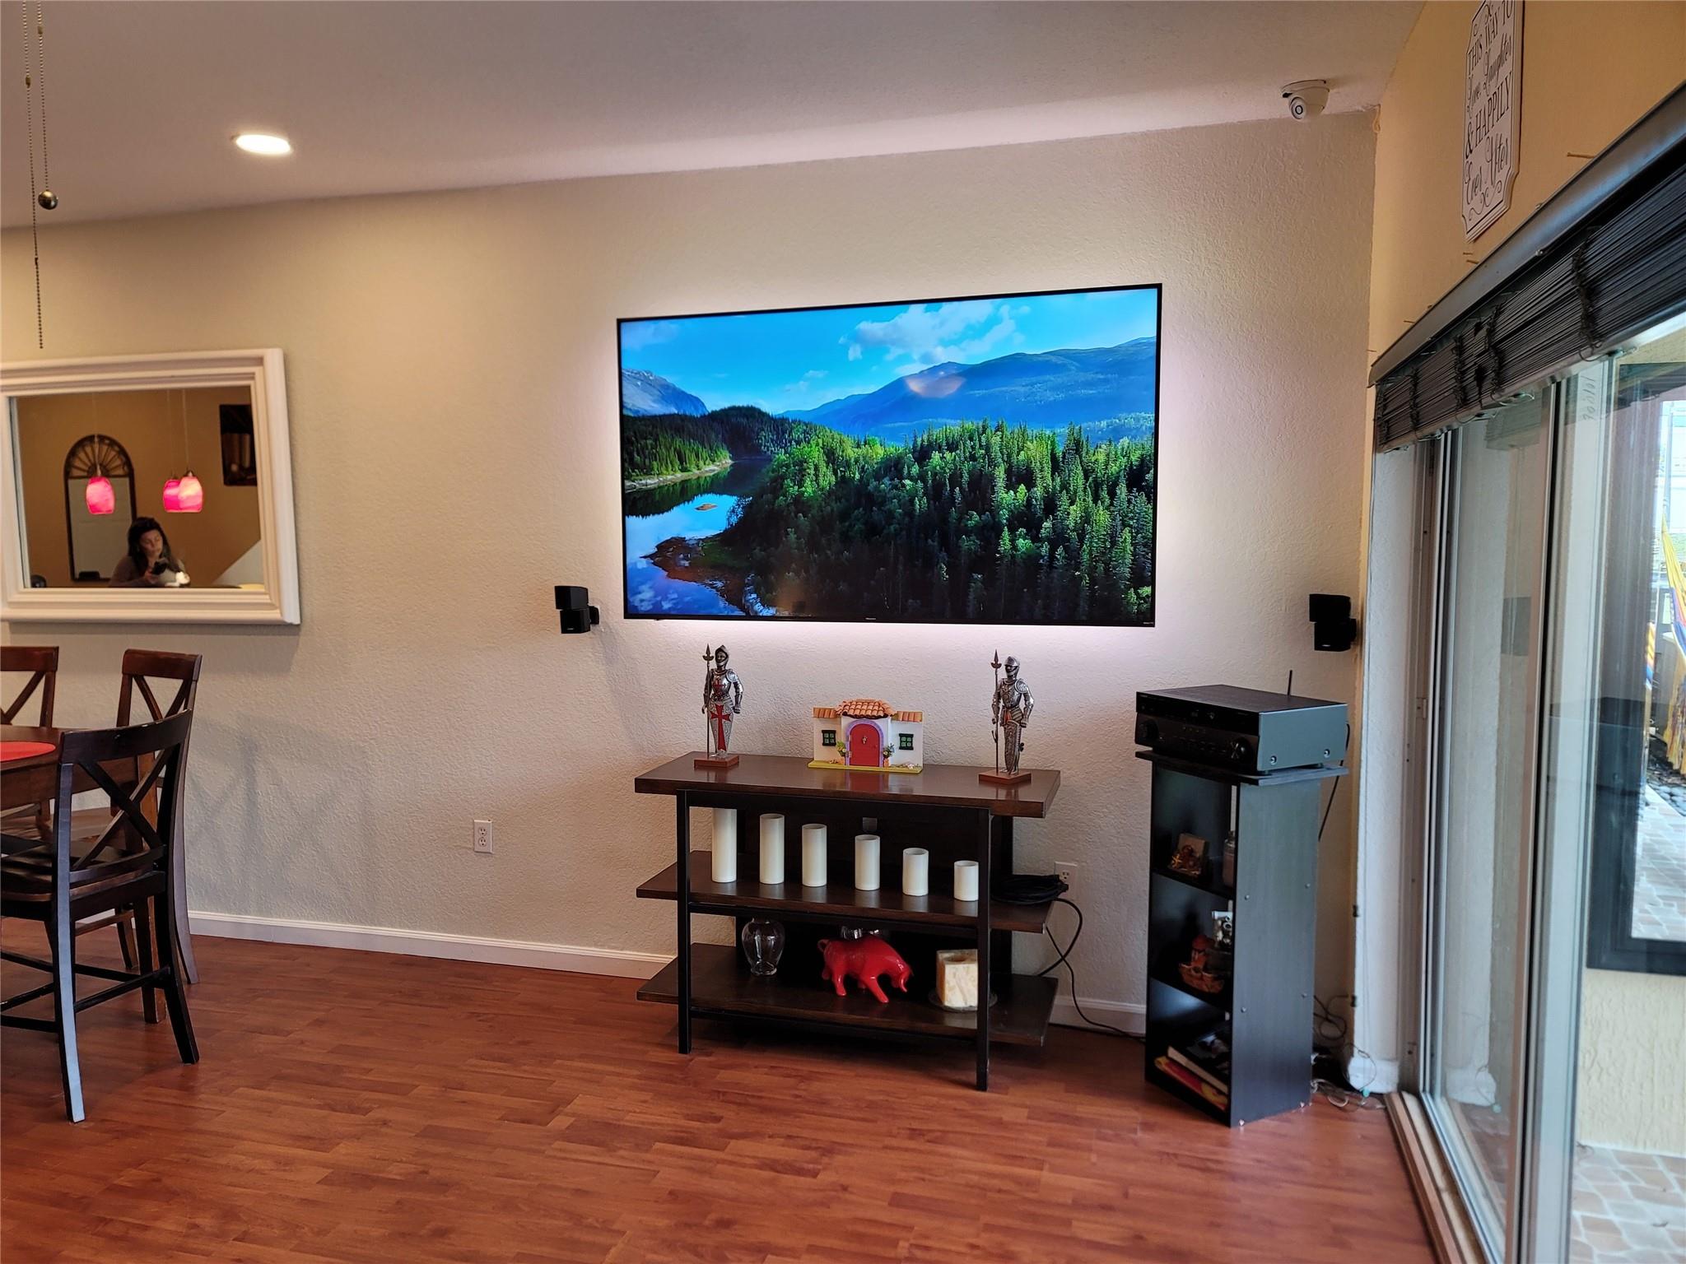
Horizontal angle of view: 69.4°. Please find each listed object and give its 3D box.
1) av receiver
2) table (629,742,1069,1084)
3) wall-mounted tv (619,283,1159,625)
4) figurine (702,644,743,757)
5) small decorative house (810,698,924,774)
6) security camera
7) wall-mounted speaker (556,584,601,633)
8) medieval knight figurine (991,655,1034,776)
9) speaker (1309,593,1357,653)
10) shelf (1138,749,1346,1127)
[{"bbox_3d":[1.053,0.258,3.246,0.315,0.162,0.437,-3,5,-27],"label":"av receiver"},{"bbox_3d":[0.022,0.820,3.598,1.178,0.805,0.424,1,5,16],"label":"table"},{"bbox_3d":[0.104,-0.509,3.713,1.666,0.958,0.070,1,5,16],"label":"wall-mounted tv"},{"bbox_3d":[-0.382,0.222,3.724,0.113,0.356,0.098,2,5,20],"label":"figurine"},{"bbox_3d":[0.071,0.307,3.644,0.335,0.210,0.078,1,5,15],"label":"small decorative house"},{"bbox_3d":[1.186,-1.353,3.126,0.116,0.088,0.116,5,7,45],"label":"security camera"},{"bbox_3d":[-0.873,-0.071,4.003,0.092,0.158,0.130,2,5,22],"label":"wall-mounted speaker"},{"bbox_3d":[0.469,0.239,3.463,0.113,0.358,0.098,4,6,38],"label":"medieval knight figurine"},{"bbox_3d":[1.357,-0.024,3.372,0.092,0.158,0.125,4,6,42],"label":"speaker"},{"bbox_3d":[1.050,0.793,3.268,0.317,0.909,0.443,-3,5,-27],"label":"shelf"}]

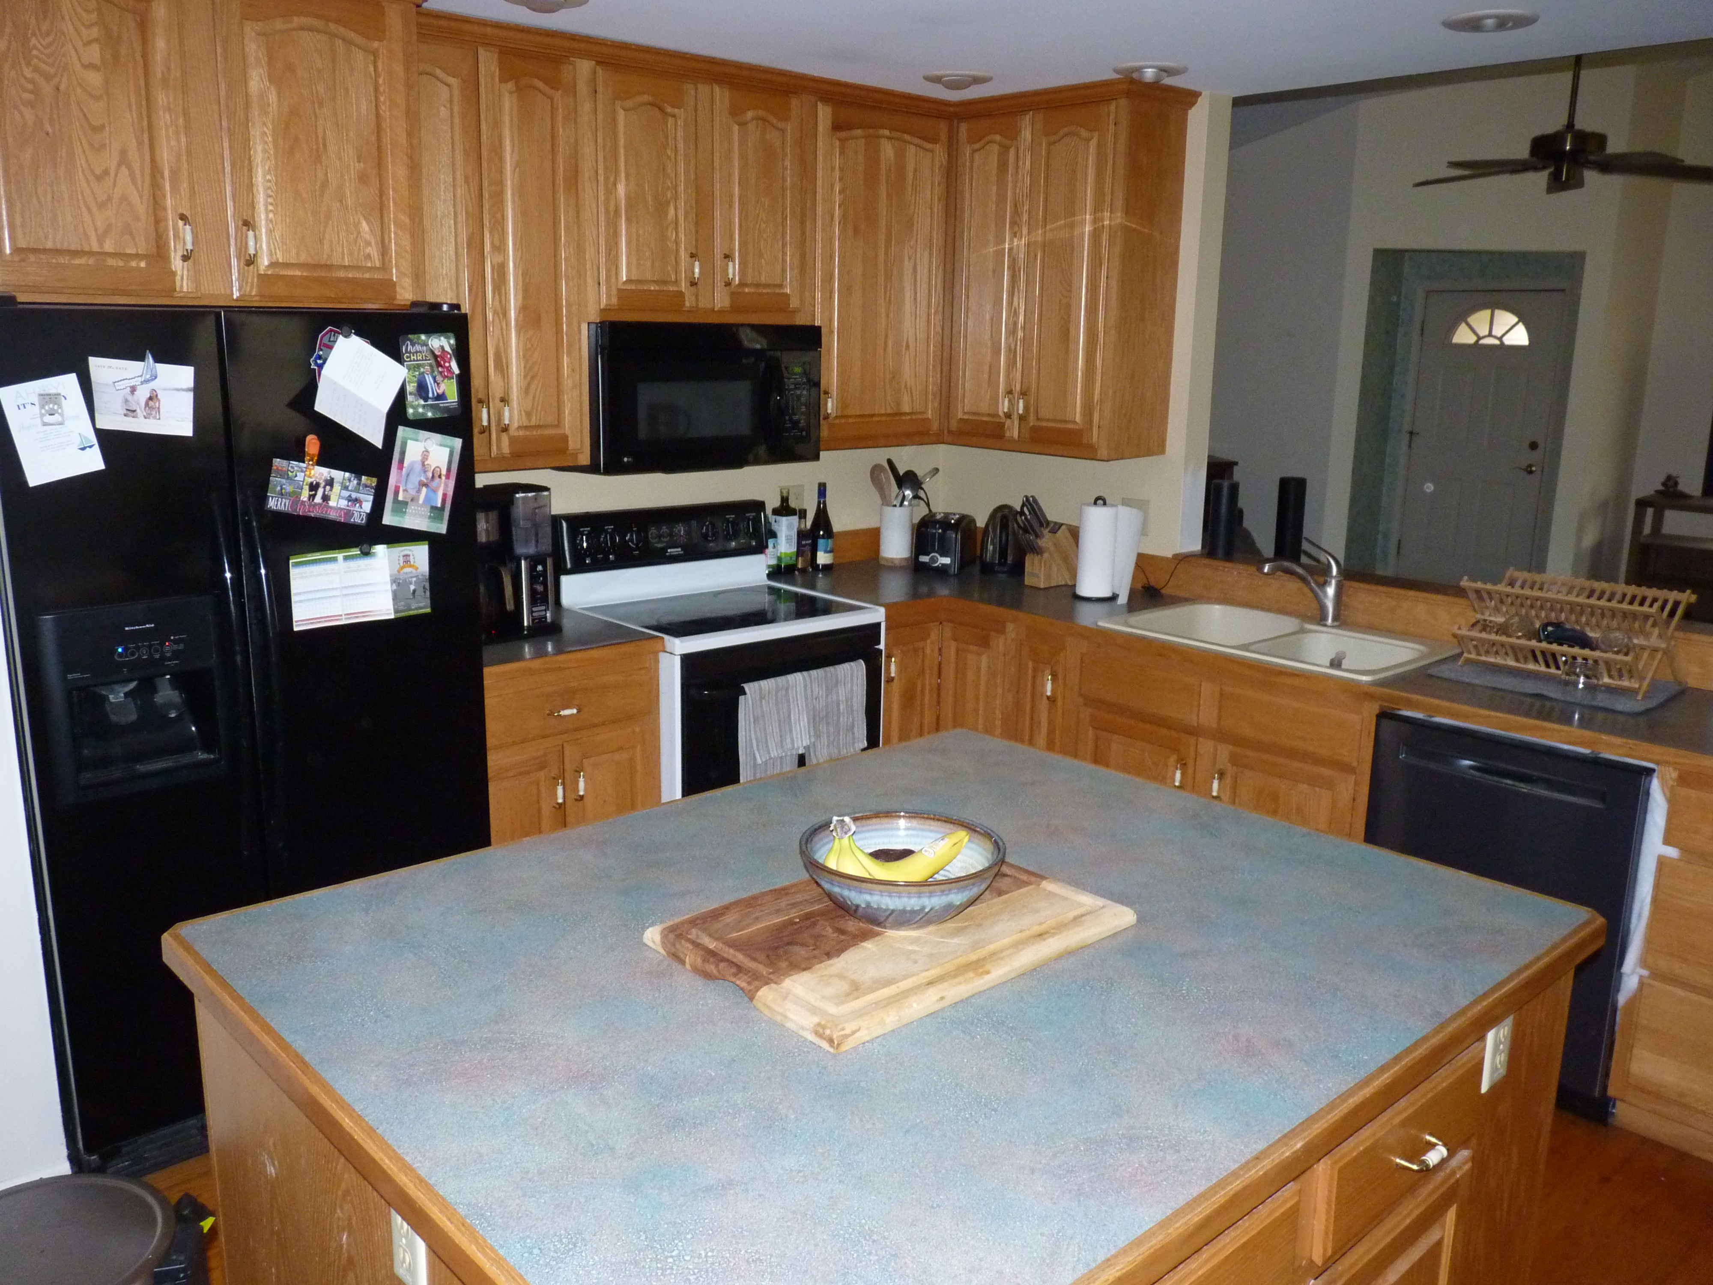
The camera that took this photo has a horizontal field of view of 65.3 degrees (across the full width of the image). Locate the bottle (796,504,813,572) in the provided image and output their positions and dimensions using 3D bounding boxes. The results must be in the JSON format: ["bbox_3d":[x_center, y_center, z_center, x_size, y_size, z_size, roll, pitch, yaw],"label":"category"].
[{"bbox_3d":[-0.176,-0.350,4.535,0.052,0.222,0.052,1,13,0],"label":"bottle"}]

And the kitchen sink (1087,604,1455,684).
[{"bbox_3d":[1.174,0.066,3.774,0.550,0.197,0.837,-10,17,-41],"label":"kitchen sink"}]

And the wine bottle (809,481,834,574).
[{"bbox_3d":[-0.117,-0.396,4.593,0.082,0.305,0.082,1,13,0],"label":"wine bottle"}]

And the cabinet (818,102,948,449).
[{"bbox_3d":[-0.015,-1.189,4.441,0.640,1.059,0.333,-10,17,-41],"label":"cabinet"}]

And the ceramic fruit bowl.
[{"bbox_3d":[0.062,0.326,1.841,0.280,0.098,0.280,1,13,0],"label":"ceramic fruit bowl"}]

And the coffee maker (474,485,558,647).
[{"bbox_3d":[-0.996,-0.223,3.639,0.250,0.387,0.285,13,17,42],"label":"coffee maker"}]

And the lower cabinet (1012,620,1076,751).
[{"bbox_3d":[0.781,0.336,4.305,0.610,0.880,0.287,-10,17,-41],"label":"lower cabinet"}]

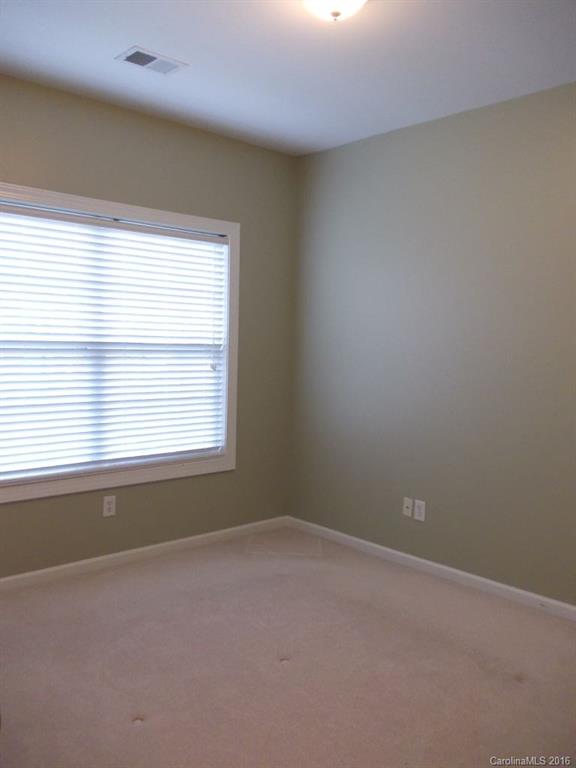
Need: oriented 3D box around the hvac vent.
[{"bbox_3d":[-0.648,-1.542,2.995,0.292,0.015,0.197,-2,6,-42],"label":"hvac vent"}]

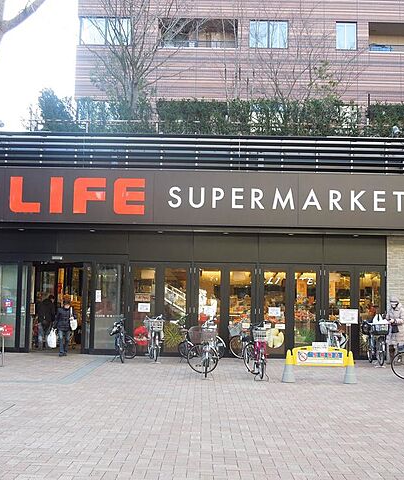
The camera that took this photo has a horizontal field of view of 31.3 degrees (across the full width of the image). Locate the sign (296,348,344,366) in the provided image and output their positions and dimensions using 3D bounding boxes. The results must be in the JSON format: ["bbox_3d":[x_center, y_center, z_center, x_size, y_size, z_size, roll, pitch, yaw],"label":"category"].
[{"bbox_3d":[2.357,2.342,14.345,0.990,0.370,0.070,1,-5,0],"label":"sign"}]

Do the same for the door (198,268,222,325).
[{"bbox_3d":[0.227,2.019,20.502,0.650,2.420,0.070,1,-5,0],"label":"door"}]

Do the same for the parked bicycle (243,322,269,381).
[{"bbox_3d":[1.046,2.199,14.471,0.520,1.100,1.720,1,-5,-3],"label":"parked bicycle"}]

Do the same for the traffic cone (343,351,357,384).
[{"bbox_3d":[2.823,2.399,13.634,0.270,0.620,0.270,1,-5,0],"label":"traffic cone"}]

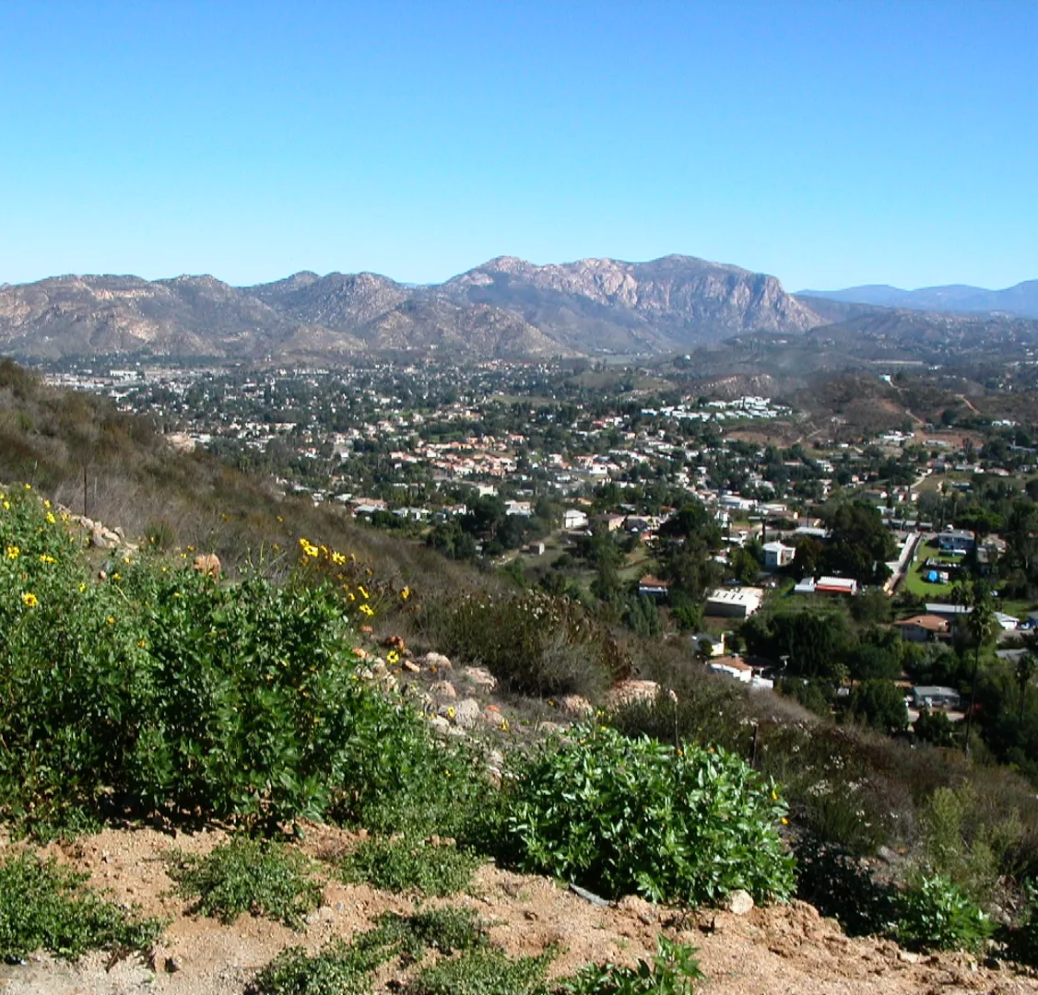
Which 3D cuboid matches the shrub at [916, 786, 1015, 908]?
[{"bbox_3d":[2.217,1.730,6.500,0.465,0.571,0.465,4,8,20],"label":"shrub"}]

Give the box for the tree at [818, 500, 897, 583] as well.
[{"bbox_3d":[108.427,14.378,417.296,24.628,26.066,22.165,3,8,15],"label":"tree"}]

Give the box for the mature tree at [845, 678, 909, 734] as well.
[{"bbox_3d":[72.402,42.175,262.855,12.073,10.127,12.073,3,8,16],"label":"mature tree"}]

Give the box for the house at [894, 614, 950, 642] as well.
[{"bbox_3d":[107.209,34.341,346.486,12.500,5.000,12.000,6,9,35],"label":"house"}]

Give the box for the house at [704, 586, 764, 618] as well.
[{"bbox_3d":[61.236,30.175,372.451,12.000,4.800,16.000,5,8,25],"label":"house"}]

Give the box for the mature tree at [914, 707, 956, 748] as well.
[{"bbox_3d":[81.097,44.781,254.325,7.870,7.509,7.870,4,8,18],"label":"mature tree"}]

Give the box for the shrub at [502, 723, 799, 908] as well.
[{"bbox_3d":[0.421,1.033,4.300,0.951,0.463,0.808,2,8,6],"label":"shrub"}]

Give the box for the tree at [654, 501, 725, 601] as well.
[{"bbox_3d":[50.339,15.801,386.321,20.950,29.270,18.855,2,8,8],"label":"tree"}]

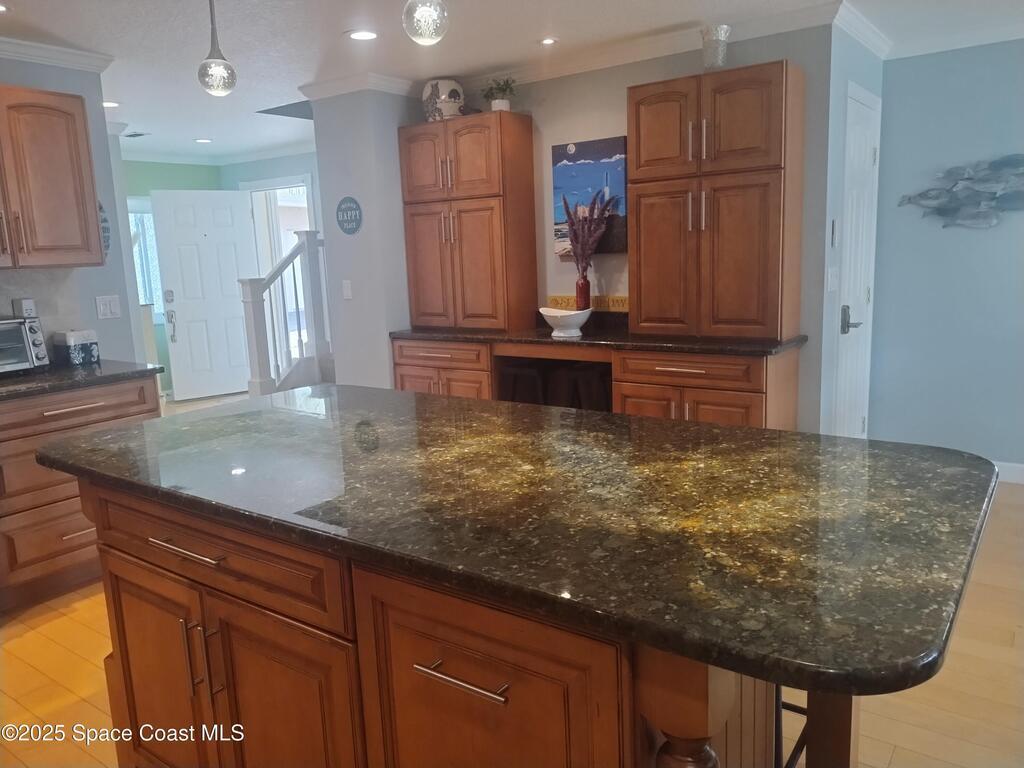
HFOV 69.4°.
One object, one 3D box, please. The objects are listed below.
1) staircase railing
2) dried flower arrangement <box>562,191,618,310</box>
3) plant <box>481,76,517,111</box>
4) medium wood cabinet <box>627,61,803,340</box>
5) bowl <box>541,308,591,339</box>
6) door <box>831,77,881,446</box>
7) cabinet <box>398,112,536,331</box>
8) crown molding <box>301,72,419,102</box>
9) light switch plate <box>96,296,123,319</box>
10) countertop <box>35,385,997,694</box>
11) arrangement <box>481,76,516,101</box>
[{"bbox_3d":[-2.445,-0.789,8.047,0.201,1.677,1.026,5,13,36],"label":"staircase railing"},{"bbox_3d":[0.413,-0.656,4.018,0.251,0.740,0.191,5,13,36],"label":"dried flower arrangement"},{"bbox_3d":[-0.057,-1.627,4.185,0.181,0.208,0.171,5,13,36],"label":"plant"},{"bbox_3d":[0.982,-0.838,3.593,0.758,1.200,0.317,5,13,36],"label":"medium wood cabinet"},{"bbox_3d":[0.291,-0.329,3.898,0.261,0.148,0.181,5,13,36],"label":"bowl"},{"bbox_3d":[1.873,-0.481,4.016,0.050,2.124,0.777,5,13,36],"label":"door"},{"bbox_3d":[-0.258,-0.951,4.486,0.771,1.211,0.317,5,13,36],"label":"cabinet"},{"bbox_3d":[-0.848,-1.770,4.532,0.610,0.088,0.649,5,13,36],"label":"crown molding"},{"bbox_3d":[-2.036,-0.384,3.748,0.008,0.115,0.115,5,13,36],"label":"light switch plate"},{"bbox_3d":[-0.129,0.168,1.732,2.069,0.036,1.030,5,13,36],"label":"countertop"},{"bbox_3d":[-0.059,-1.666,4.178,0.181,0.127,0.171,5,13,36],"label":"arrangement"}]

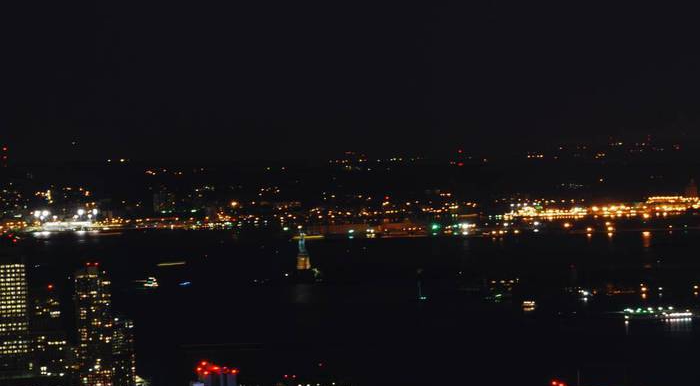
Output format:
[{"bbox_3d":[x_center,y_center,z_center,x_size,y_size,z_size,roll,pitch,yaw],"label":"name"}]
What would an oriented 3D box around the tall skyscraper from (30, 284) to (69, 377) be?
[{"bbox_3d":[-286.705,135.004,5570.000,28.027,97.318,29.000,-1,1,-20],"label":"tall skyscraper"}]

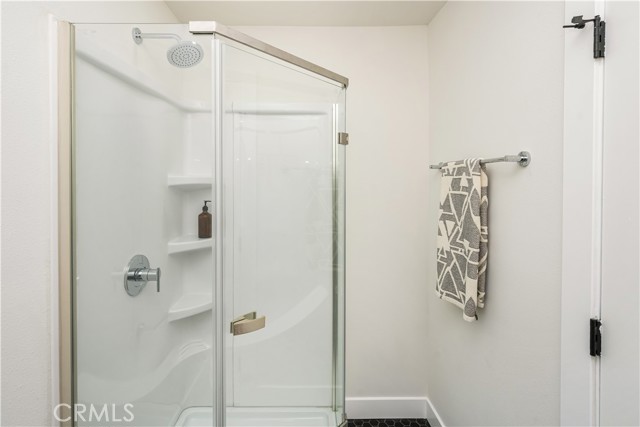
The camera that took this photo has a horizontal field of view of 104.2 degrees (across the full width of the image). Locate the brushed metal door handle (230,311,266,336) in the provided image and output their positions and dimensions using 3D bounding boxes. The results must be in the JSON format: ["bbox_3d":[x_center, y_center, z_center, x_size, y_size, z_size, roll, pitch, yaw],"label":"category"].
[{"bbox_3d":[-0.248,0.381,0.853,0.105,0.046,0.065,-3,4,-45],"label":"brushed metal door handle"}]

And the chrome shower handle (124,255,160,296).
[{"bbox_3d":[-0.773,0.279,1.110,0.102,0.178,0.174,0,3,-4],"label":"chrome shower handle"}]

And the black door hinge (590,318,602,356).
[{"bbox_3d":[0.704,0.316,0.635,0.018,0.092,0.024,0,3,-4],"label":"black door hinge"}]

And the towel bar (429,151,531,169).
[{"bbox_3d":[0.659,-0.225,1.125,0.080,0.056,0.580,0,8,-4],"label":"towel bar"}]

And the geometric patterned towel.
[{"bbox_3d":[0.622,0.088,1.110,0.065,0.635,0.280,0,3,-4],"label":"geometric patterned towel"}]

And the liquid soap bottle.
[{"bbox_3d":[-0.655,0.034,1.420,0.076,0.211,0.076,0,3,0],"label":"liquid soap bottle"}]

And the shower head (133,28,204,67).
[{"bbox_3d":[-0.685,-0.768,1.135,0.315,0.170,0.165,0,3,-4],"label":"shower head"}]

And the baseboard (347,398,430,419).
[{"bbox_3d":[0.400,1.203,1.540,0.540,0.137,0.016,0,3,0],"label":"baseboard"}]

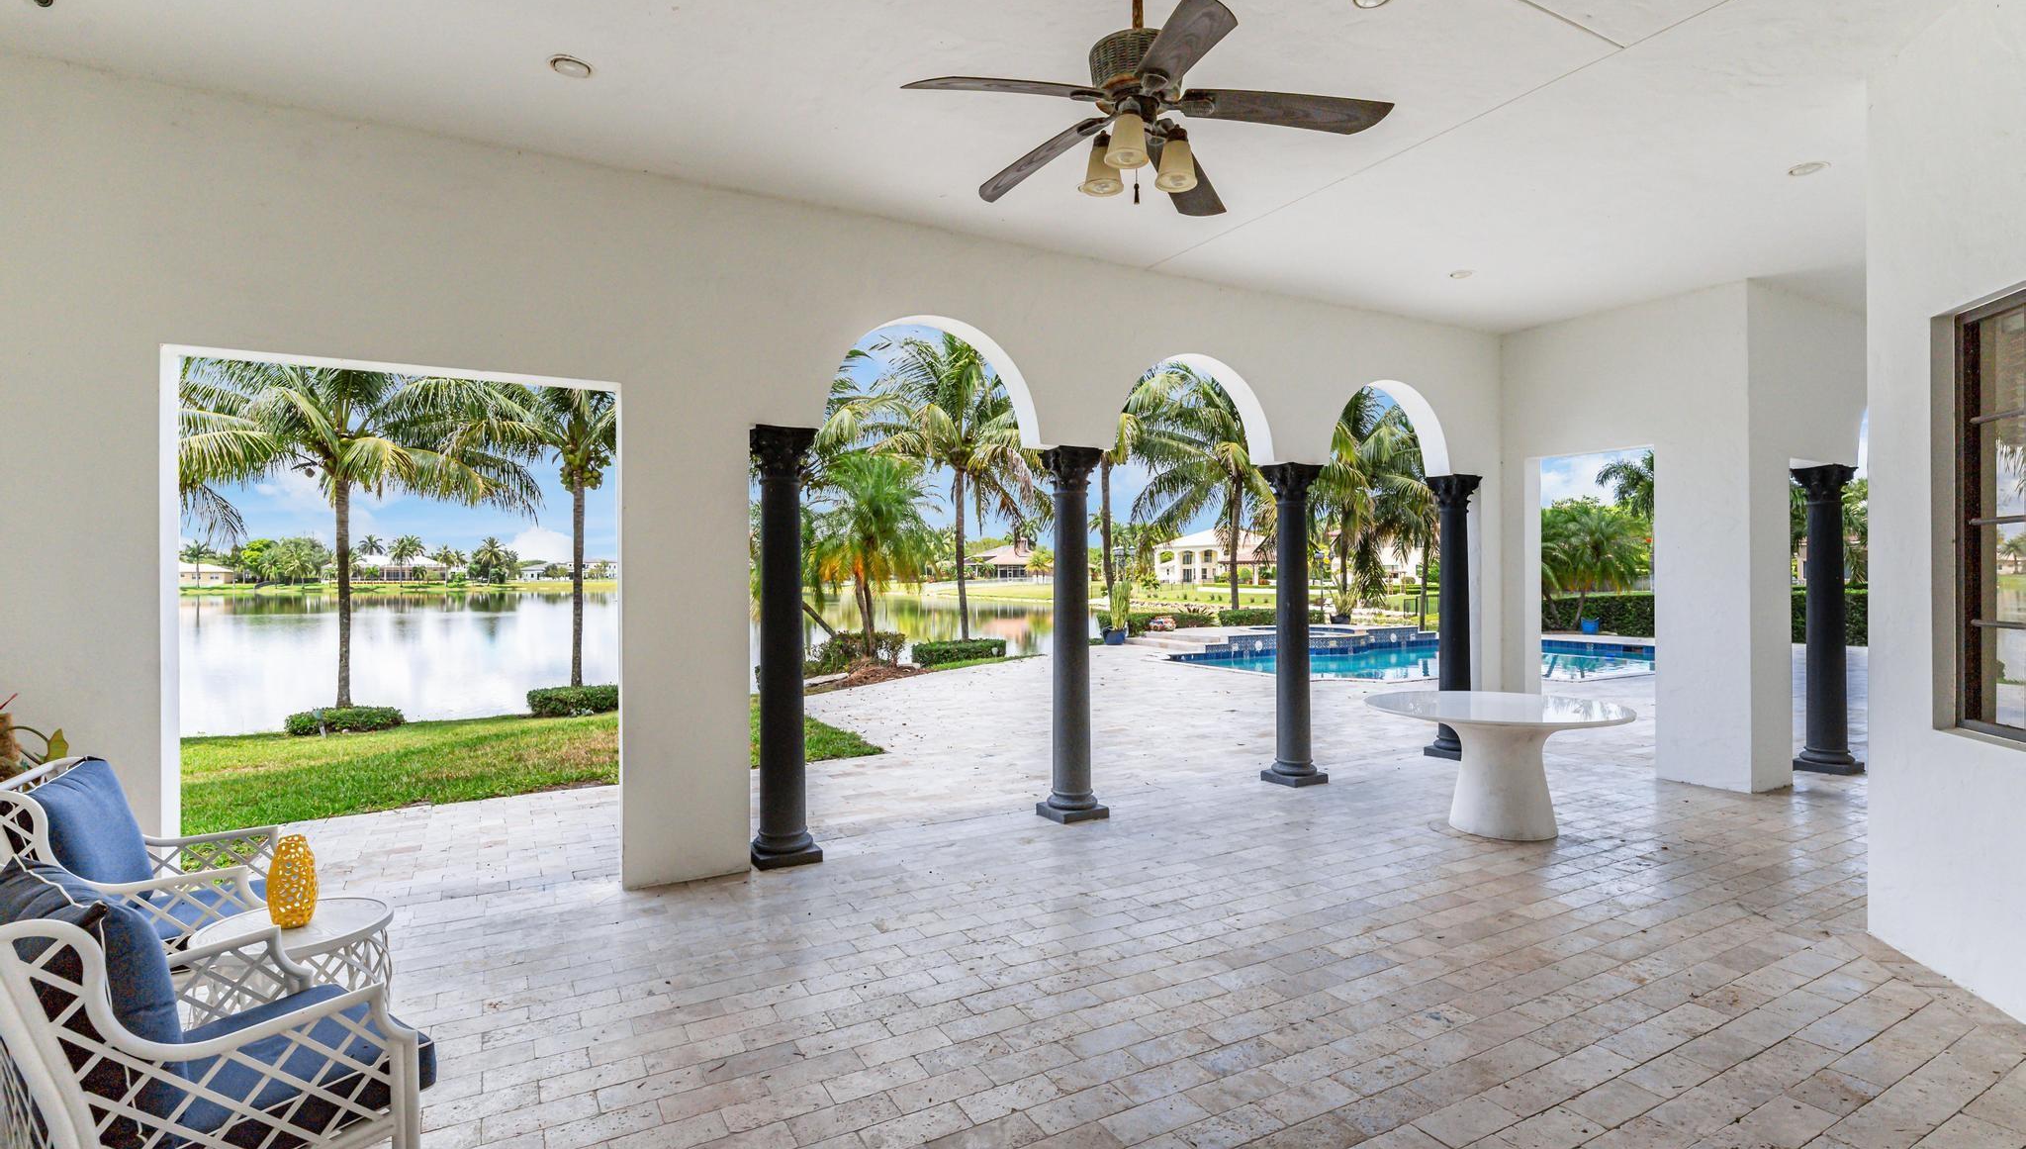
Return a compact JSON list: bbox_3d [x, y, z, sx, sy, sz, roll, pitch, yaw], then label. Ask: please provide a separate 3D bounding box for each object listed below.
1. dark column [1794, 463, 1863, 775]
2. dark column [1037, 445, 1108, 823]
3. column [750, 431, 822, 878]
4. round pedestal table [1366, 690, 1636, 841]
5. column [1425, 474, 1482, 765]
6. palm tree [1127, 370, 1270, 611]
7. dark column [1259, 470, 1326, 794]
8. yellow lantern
[{"bbox_3d":[6.526,0.359,7.201,0.341,2.413,0.341,0,0,-28],"label":"dark column"},{"bbox_3d":[0.394,0.389,5.976,0.341,2.413,0.341,0,0,-28],"label":"dark column"},{"bbox_3d":[-1.288,0.399,5.099,0.341,2.413,0.341,0,0,-28],"label":"column"},{"bbox_3d":[3.048,1.205,5.660,1.473,0.759,1.473,0,0,-28],"label":"round pedestal table"},{"bbox_3d":[3.806,0.370,7.755,0.341,2.413,0.341,0,0,-28],"label":"column"},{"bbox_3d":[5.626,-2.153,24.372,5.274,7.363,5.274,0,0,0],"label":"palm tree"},{"bbox_3d":[2.156,0.379,6.895,0.341,2.413,0.341,0,0,-28],"label":"dark column"},{"bbox_3d":[-2.301,0.965,2.862,0.127,0.285,0.127,0,0,-28],"label":"yellow lantern"}]

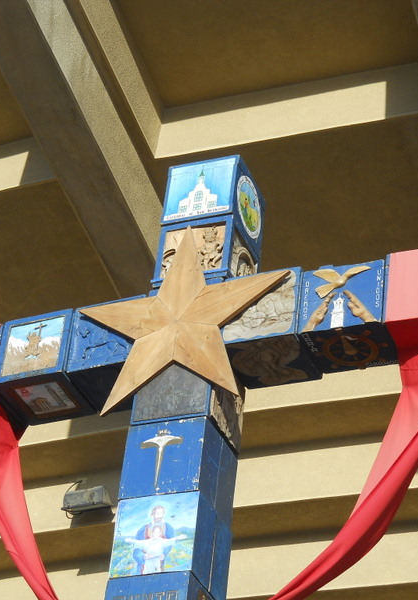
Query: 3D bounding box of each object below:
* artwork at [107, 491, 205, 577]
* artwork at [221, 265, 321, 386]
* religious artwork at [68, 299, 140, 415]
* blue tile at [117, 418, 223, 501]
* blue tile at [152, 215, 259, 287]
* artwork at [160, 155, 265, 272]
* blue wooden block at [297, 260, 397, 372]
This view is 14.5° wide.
[{"bbox_3d":[-0.231,1.078,7.415,0.400,0.396,0.072,-8,-37,21],"label":"artwork"},{"bbox_3d":[0.318,0.143,8.066,0.410,0.378,0.396,-8,-37,21],"label":"artwork"},{"bbox_3d":[-0.438,0.277,8.345,0.407,0.378,0.396,-8,-37,21],"label":"religious artwork"},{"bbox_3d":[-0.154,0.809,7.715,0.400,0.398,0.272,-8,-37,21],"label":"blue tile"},{"bbox_3d":[-0.011,-0.139,8.444,0.400,0.395,0.396,-8,-37,21],"label":"blue tile"},{"bbox_3d":[0.029,-0.460,8.666,0.400,0.389,0.396,-8,-37,21],"label":"artwork"},{"bbox_3d":[0.700,0.084,7.918,0.418,0.378,0.396,-8,-37,21],"label":"blue wooden block"}]

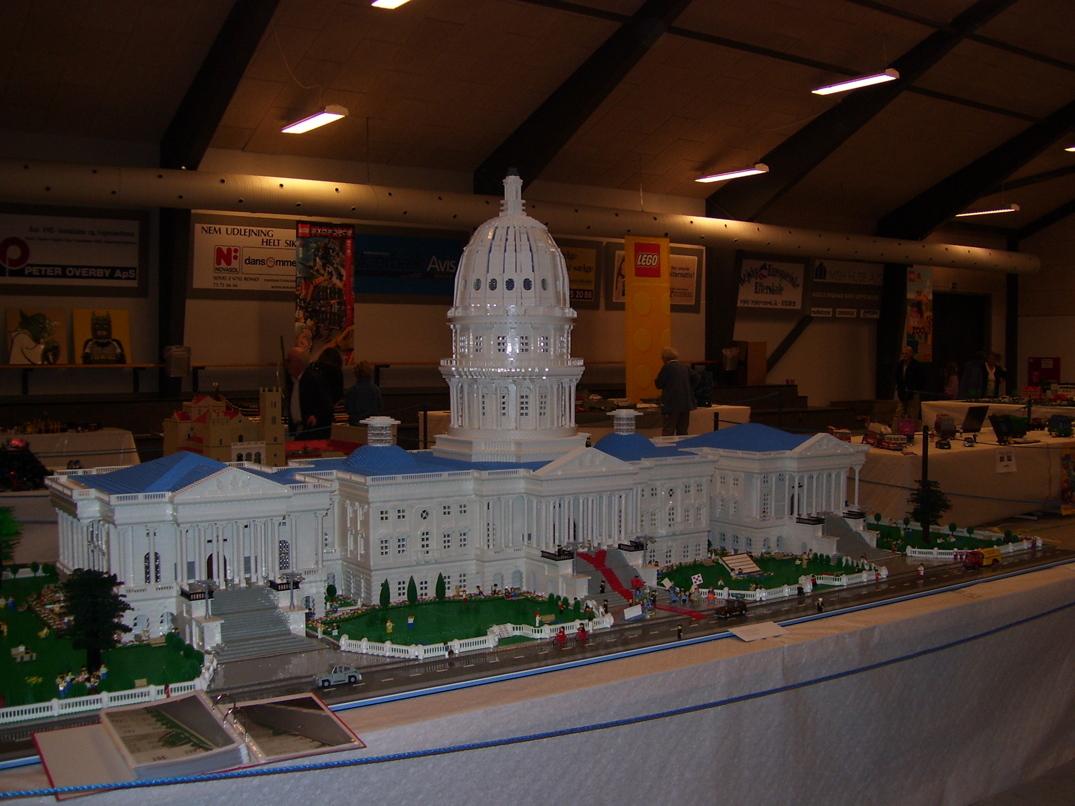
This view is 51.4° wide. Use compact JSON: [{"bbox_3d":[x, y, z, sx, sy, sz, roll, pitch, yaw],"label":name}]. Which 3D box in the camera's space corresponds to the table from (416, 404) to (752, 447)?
[{"bbox_3d":[0.888,0.472,17.462,5.200,0.730,1.500,-2,3,-35],"label":"table"}]

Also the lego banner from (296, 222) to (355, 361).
[{"bbox_3d":[-3.431,-1.782,18.102,1.018,2.270,0.020,-2,3,-38],"label":"lego banner"}]

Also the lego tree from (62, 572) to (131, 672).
[{"bbox_3d":[-1.160,0.572,2.942,0.182,0.277,0.182,-2,3,-33],"label":"lego tree"}]

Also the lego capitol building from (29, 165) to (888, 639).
[{"bbox_3d":[-0.024,-0.111,4.241,3.310,1.531,1.170,-2,3,-33],"label":"lego capitol building"}]

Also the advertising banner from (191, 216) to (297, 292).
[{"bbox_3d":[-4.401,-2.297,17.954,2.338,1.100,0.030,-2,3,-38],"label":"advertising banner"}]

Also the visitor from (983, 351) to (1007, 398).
[{"bbox_3d":[8.999,-0.194,22.019,0.520,1.680,0.360,1,2,18],"label":"visitor"}]

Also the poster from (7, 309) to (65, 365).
[{"bbox_3d":[-6.682,-0.886,14.900,0.750,0.750,0.030,-2,-5,-35],"label":"poster"}]

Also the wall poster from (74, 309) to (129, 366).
[{"bbox_3d":[-5.979,-0.907,15.350,0.750,0.750,0.030,-2,-5,-35],"label":"wall poster"}]

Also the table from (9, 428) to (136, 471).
[{"bbox_3d":[-5.353,0.675,12.094,1.800,0.730,0.800,-2,3,-35],"label":"table"}]

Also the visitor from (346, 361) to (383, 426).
[{"bbox_3d":[-2.089,0.260,13.511,0.460,1.524,0.300,-1,3,-27],"label":"visitor"}]

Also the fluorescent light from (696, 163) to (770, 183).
[{"bbox_3d":[2.624,-3.113,15.195,0.220,0.085,1.180,-2,3,-38],"label":"fluorescent light"}]

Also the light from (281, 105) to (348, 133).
[{"bbox_3d":[-2.352,-2.963,11.695,0.240,0.085,1.180,-2,3,-38],"label":"light"}]

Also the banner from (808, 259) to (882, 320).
[{"bbox_3d":[6.671,-2.453,24.100,2.350,1.220,0.040,-2,7,-35],"label":"banner"}]

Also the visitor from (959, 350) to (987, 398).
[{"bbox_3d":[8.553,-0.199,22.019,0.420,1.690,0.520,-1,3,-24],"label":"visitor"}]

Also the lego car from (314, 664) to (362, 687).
[{"bbox_3d":[-0.512,0.692,2.860,0.125,0.046,0.050,-2,3,-33],"label":"lego car"}]

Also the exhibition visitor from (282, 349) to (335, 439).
[{"bbox_3d":[-2.182,0.282,10.725,0.450,1.670,0.520,-1,3,-25],"label":"exhibition visitor"}]

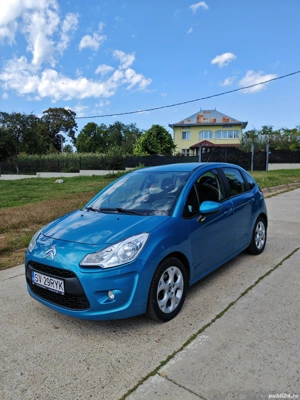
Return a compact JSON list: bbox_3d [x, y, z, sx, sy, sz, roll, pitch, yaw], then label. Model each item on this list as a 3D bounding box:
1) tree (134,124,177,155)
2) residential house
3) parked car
[{"bbox_3d":[0.714,-6.739,39.000,5.400,5.900,5.200,-1,7,0],"label":"tree"},{"bbox_3d":[9.850,-11.186,53.800,12.700,10.300,11.000,-1,7,5],"label":"residential house"},{"bbox_3d":[0.270,0.256,4.223,1.770,1.520,3.940,2,8,39],"label":"parked car"}]

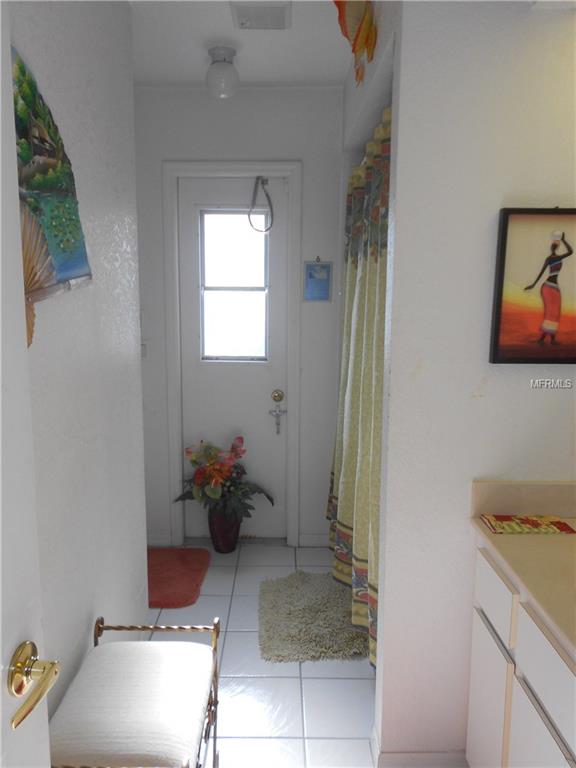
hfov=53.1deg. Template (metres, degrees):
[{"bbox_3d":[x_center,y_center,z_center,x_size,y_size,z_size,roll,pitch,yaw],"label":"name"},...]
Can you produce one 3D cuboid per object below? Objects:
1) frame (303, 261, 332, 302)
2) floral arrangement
[{"bbox_3d":[0.160,-0.542,3.066,0.158,0.220,0.016,0,7,0],"label":"frame"},{"bbox_3d":[-0.342,0.522,3.136,0.505,0.460,0.330,0,7,0],"label":"floral arrangement"}]

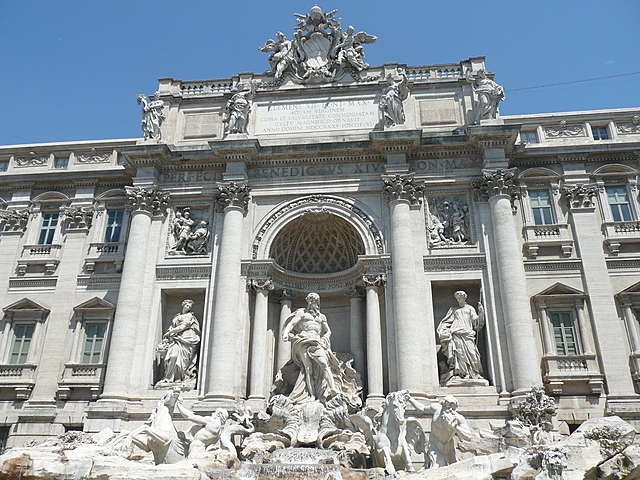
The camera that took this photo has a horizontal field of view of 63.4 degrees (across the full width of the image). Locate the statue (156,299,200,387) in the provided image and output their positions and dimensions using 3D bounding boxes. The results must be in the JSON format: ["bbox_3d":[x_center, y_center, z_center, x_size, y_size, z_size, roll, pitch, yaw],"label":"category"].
[{"bbox_3d":[-6.890,5.081,25.611,1.995,4.322,1.282,-2,-23,6],"label":"statue"}]

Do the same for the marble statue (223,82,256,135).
[{"bbox_3d":[-4.541,-7.378,28.974,1.683,3.386,1.188,-2,-23,6],"label":"marble statue"}]

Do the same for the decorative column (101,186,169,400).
[{"bbox_3d":[-9.321,2.382,26.467,1.957,11.223,2.088,-2,-22,5],"label":"decorative column"}]

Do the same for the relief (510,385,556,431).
[{"bbox_3d":[8.299,6.494,20.044,1.634,1.663,1.287,-2,-23,6],"label":"relief"}]

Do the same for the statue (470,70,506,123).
[{"bbox_3d":[8.926,-7.632,27.453,1.584,3.316,1.188,-2,-23,6],"label":"statue"}]

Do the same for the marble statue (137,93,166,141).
[{"bbox_3d":[-9.590,-7.015,29.431,1.832,3.247,1.188,-2,-23,6],"label":"marble statue"}]

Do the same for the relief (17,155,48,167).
[{"bbox_3d":[-17.929,-4.773,32.370,1.783,0.696,0.261,-2,-22,5],"label":"relief"}]

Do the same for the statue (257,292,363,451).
[{"bbox_3d":[-0.394,5.571,23.081,4.132,6.873,3.480,-2,-22,5],"label":"statue"}]

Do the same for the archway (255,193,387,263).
[{"bbox_3d":[-0.023,-0.363,28.671,6.786,3.480,2.871,-2,-22,5],"label":"archway"}]

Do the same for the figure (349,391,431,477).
[{"bbox_3d":[2.434,6.843,18.770,2.175,3.045,2.697,3,-22,-9],"label":"figure"}]

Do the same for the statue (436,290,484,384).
[{"bbox_3d":[6.615,4.561,24.241,1.995,4.370,1.282,-2,-23,6],"label":"statue"}]

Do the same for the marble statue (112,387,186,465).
[{"bbox_3d":[-6.301,6.933,19.384,2.470,2.660,1.472,14,-26,-29],"label":"marble statue"}]

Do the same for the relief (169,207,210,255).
[{"bbox_3d":[-6.812,-0.492,27.311,2.128,2.772,0.495,-2,-23,6],"label":"relief"}]

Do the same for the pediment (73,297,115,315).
[{"bbox_3d":[-11.588,3.420,27.043,2.422,0.874,0.570,-2,-23,6],"label":"pediment"}]

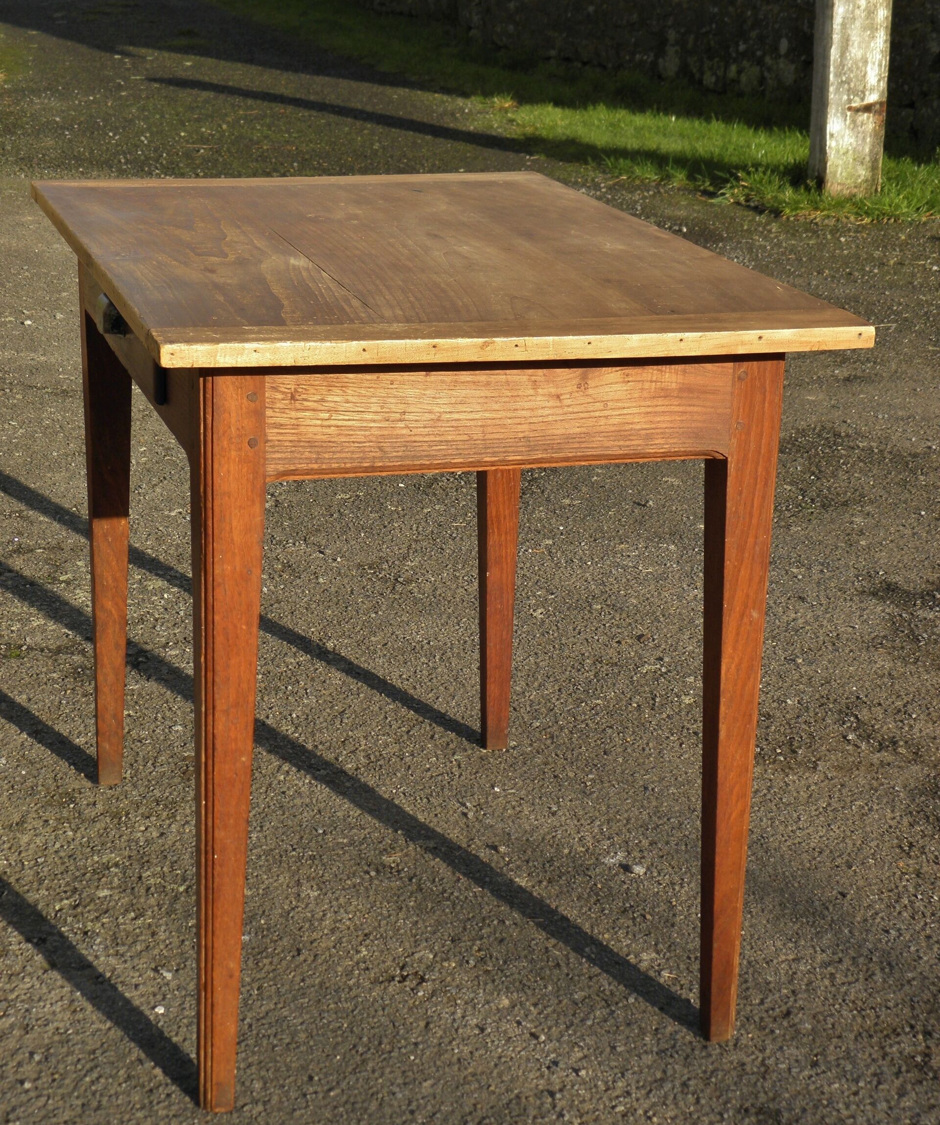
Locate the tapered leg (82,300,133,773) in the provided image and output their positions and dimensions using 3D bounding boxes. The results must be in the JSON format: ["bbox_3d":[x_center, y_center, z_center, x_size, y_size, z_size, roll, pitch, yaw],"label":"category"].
[{"bbox_3d":[-0.438,-0.065,2.622,0.057,0.731,0.055,-4,19,-17],"label":"tapered leg"}]

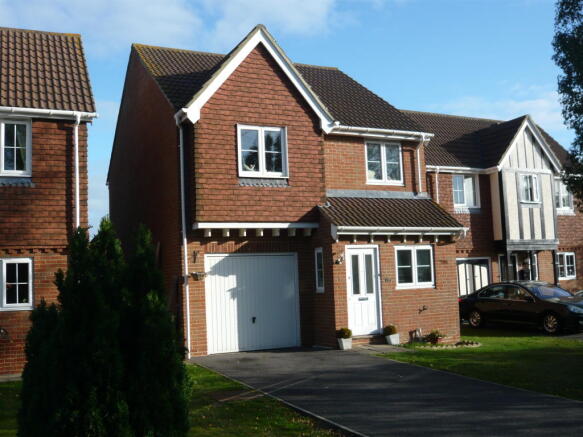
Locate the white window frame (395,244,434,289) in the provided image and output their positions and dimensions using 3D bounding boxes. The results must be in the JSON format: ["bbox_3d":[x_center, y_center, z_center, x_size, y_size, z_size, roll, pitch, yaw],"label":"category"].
[{"bbox_3d":[2.913,1.151,14.455,1.083,1.011,0.102,0,-6,-23],"label":"white window frame"}]

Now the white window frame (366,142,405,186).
[{"bbox_3d":[2.404,-1.431,15.736,1.104,1.124,0.102,0,-6,-23],"label":"white window frame"}]

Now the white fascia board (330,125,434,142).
[{"bbox_3d":[2.361,-2.137,15.314,2.999,0.214,0.204,0,-6,-23],"label":"white fascia board"}]

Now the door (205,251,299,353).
[{"bbox_3d":[-0.866,1.894,13.832,2.246,2.193,0.102,0,-6,-23],"label":"door"}]

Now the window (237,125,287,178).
[{"bbox_3d":[-0.644,-1.535,13.858,1.203,1.216,0.102,0,-6,-23],"label":"window"}]

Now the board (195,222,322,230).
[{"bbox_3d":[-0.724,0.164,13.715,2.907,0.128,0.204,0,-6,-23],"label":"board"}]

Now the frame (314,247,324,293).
[{"bbox_3d":[0.670,1.205,14.158,0.102,1.051,0.408,0,-6,-23],"label":"frame"}]

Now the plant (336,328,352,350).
[{"bbox_3d":[1.132,2.617,13.226,0.286,0.459,0.286,0,-6,-23],"label":"plant"}]

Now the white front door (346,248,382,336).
[{"bbox_3d":[1.636,1.634,13.883,0.865,2.046,0.122,0,-6,-23],"label":"white front door"}]

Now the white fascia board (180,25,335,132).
[{"bbox_3d":[-0.711,-3.225,13.895,3.611,2.407,0.224,0,-6,-23],"label":"white fascia board"}]

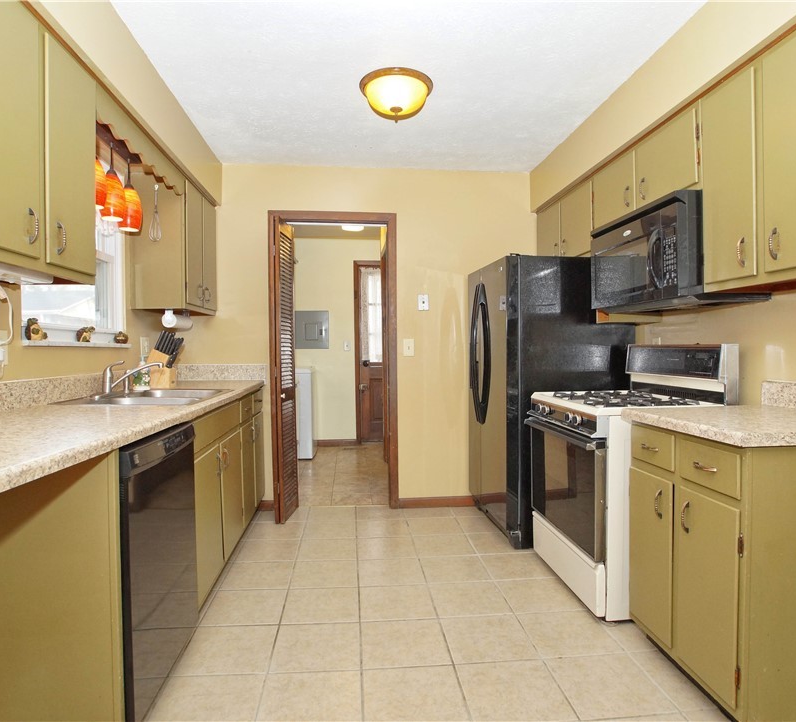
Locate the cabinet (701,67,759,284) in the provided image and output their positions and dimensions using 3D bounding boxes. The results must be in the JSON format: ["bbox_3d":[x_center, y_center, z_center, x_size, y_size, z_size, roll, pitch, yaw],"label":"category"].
[{"bbox_3d":[1.352,-0.640,1.789,0.300,0.723,0.275,0,1,-6],"label":"cabinet"}]

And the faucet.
[{"bbox_3d":[-1.306,0.088,2.390,0.265,0.165,0.060,0,1,-6],"label":"faucet"}]

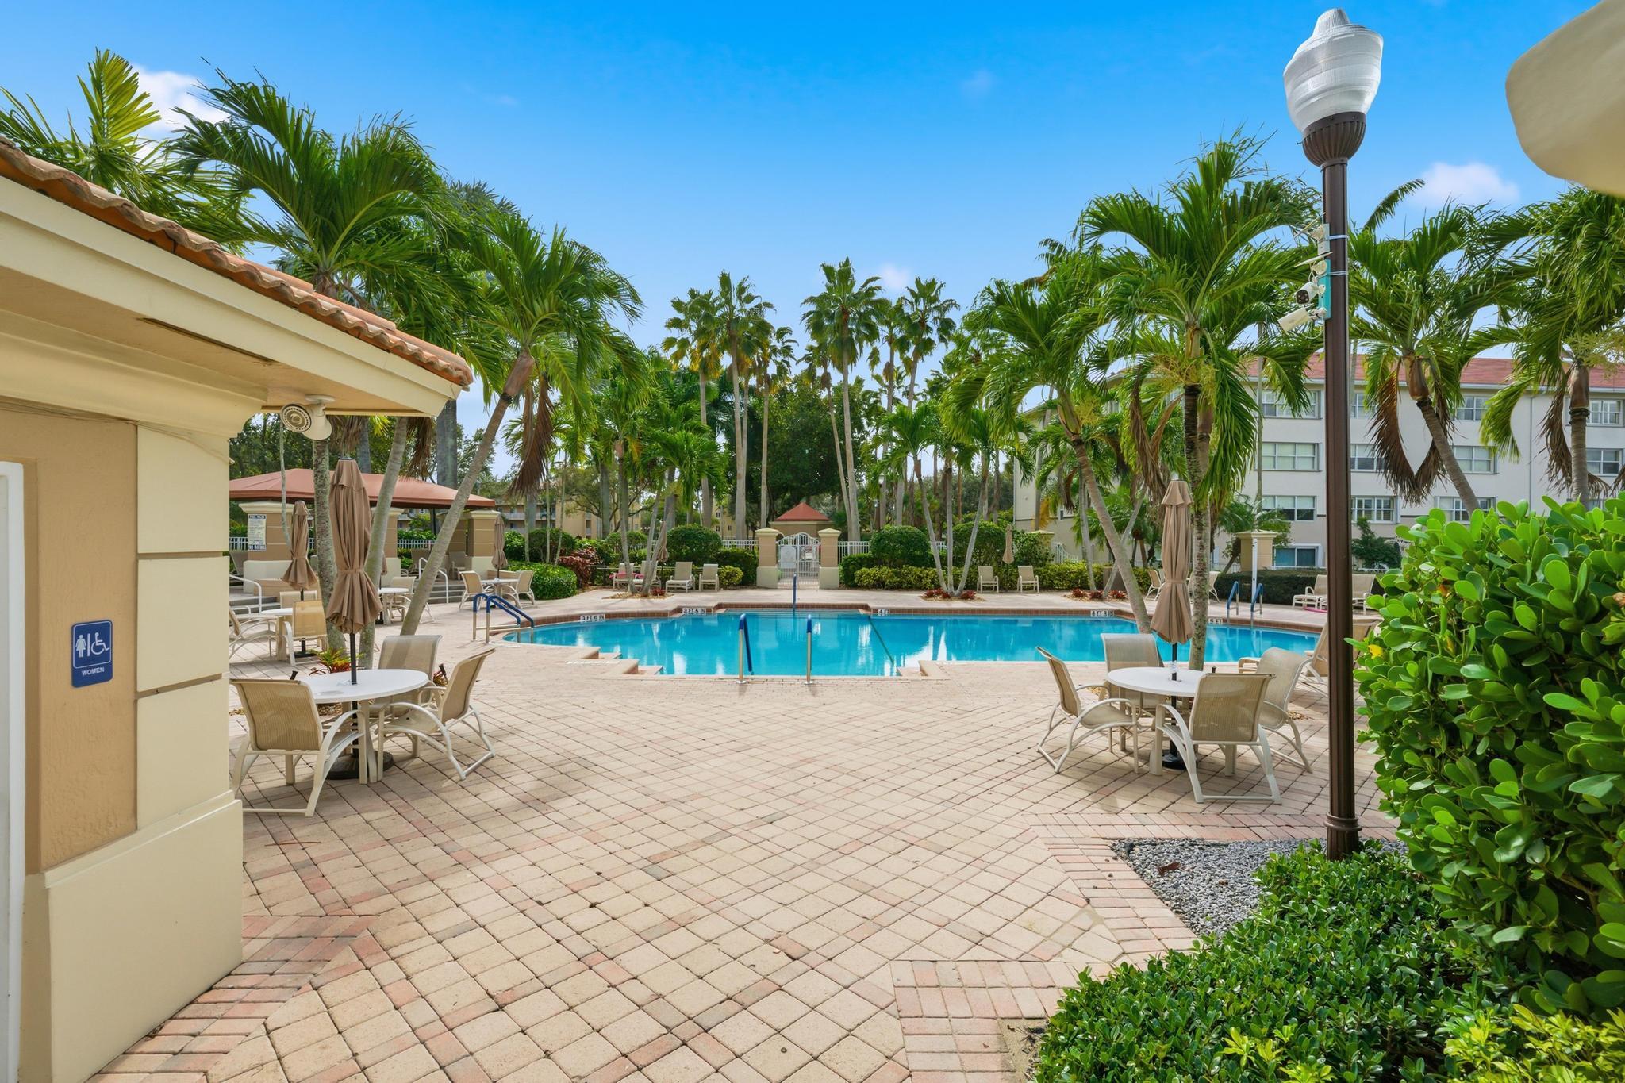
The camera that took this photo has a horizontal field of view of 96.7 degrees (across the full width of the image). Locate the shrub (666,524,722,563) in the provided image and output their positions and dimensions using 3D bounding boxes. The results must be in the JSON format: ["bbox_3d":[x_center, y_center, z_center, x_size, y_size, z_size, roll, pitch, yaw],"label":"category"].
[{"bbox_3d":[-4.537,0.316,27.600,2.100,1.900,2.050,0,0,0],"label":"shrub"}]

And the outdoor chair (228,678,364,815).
[{"bbox_3d":[-3.780,1.430,5.320,0.610,0.940,0.710,0,0,-2],"label":"outdoor chair"}]

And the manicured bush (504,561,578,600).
[{"bbox_3d":[-8.804,1.247,23.400,2.400,1.250,2.000,0,0,-17],"label":"manicured bush"}]

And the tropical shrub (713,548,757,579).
[{"bbox_3d":[-2.960,0.922,27.600,1.700,1.450,1.500,0,0,0],"label":"tropical shrub"}]

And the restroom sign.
[{"bbox_3d":[-2.636,0.411,2.645,0.010,0.229,0.153,0,0,-1],"label":"restroom sign"}]

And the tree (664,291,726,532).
[{"bbox_3d":[-5.949,-5.445,36.000,3.100,14.300,3.100,0,0,0],"label":"tree"}]

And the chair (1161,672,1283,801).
[{"bbox_3d":[3.110,1.445,5.580,0.640,0.935,0.690,0,0,1],"label":"chair"}]

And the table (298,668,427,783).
[{"bbox_3d":[-3.940,1.575,6.150,1.230,0.710,1.230,0,0,0],"label":"table"}]

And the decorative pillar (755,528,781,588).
[{"bbox_3d":[-1.830,0.680,29.600,0.940,2.420,0.940,0,0,0],"label":"decorative pillar"}]

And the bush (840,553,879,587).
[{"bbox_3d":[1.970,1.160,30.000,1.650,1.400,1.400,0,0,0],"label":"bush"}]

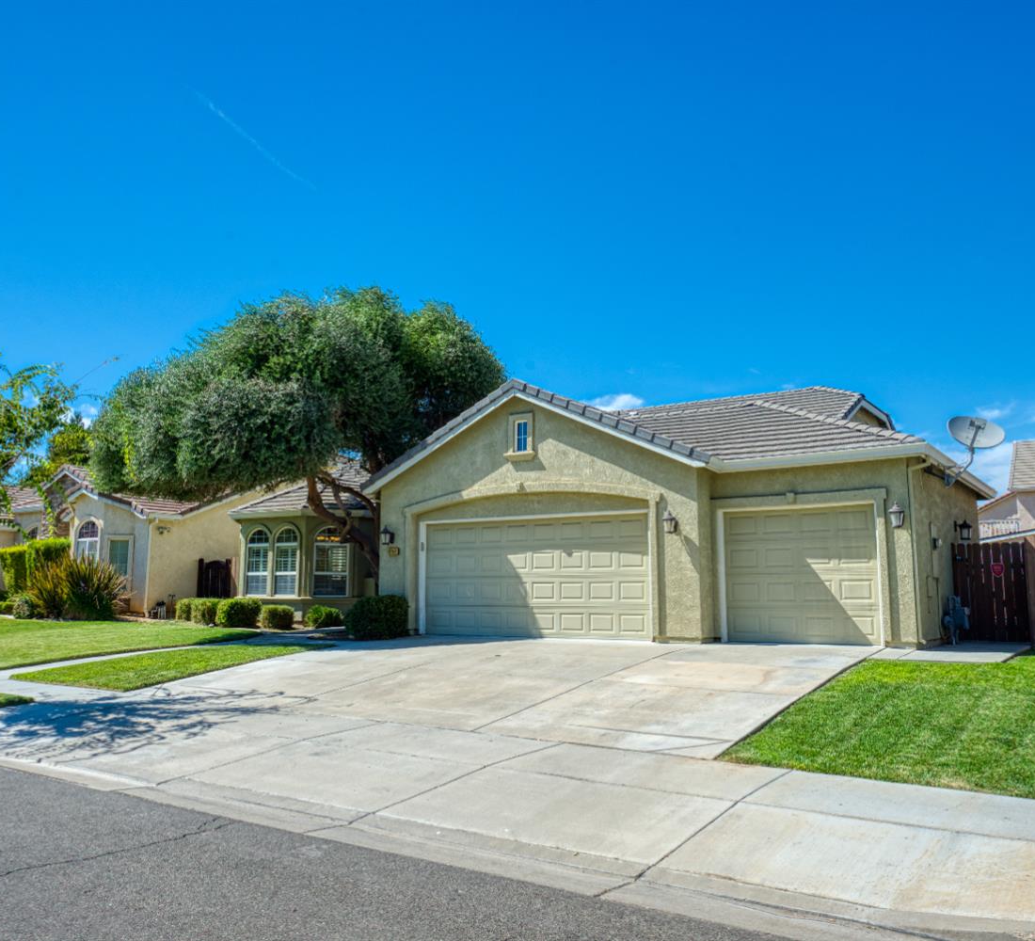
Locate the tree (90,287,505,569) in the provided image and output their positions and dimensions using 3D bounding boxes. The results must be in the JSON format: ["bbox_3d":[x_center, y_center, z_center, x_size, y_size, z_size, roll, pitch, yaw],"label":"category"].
[{"bbox_3d":[-4.981,-0.355,21.631,9.600,7.700,8.200,2,-8,-13],"label":"tree"}]

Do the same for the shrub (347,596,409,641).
[{"bbox_3d":[-2.643,2.769,17.691,1.180,0.830,1.100,0,-7,0],"label":"shrub"}]

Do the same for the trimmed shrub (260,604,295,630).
[{"bbox_3d":[-5.593,3.383,21.894,0.760,0.600,0.740,-5,-8,33],"label":"trimmed shrub"}]

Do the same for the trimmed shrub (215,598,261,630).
[{"bbox_3d":[-6.843,3.466,23.082,1.000,0.740,0.950,-5,-8,33],"label":"trimmed shrub"}]

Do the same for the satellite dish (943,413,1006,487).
[{"bbox_3d":[7.378,-0.336,15.167,0.880,1.150,0.750,-1,-7,8],"label":"satellite dish"}]

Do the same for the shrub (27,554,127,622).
[{"bbox_3d":[-12.239,3.245,26.110,2.600,1.720,2.200,-5,-8,33],"label":"shrub"}]

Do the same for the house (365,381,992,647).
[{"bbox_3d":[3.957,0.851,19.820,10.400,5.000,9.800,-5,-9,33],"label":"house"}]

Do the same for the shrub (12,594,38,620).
[{"bbox_3d":[-15.064,4.159,28.724,0.900,0.880,0.900,4,-8,-27],"label":"shrub"}]

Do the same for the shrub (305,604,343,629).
[{"bbox_3d":[-4.628,3.493,22.567,0.920,0.600,0.850,1,-7,-11],"label":"shrub"}]

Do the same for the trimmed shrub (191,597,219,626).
[{"bbox_3d":[-7.965,3.625,24.058,0.800,0.760,0.800,2,-8,-18],"label":"trimmed shrub"}]

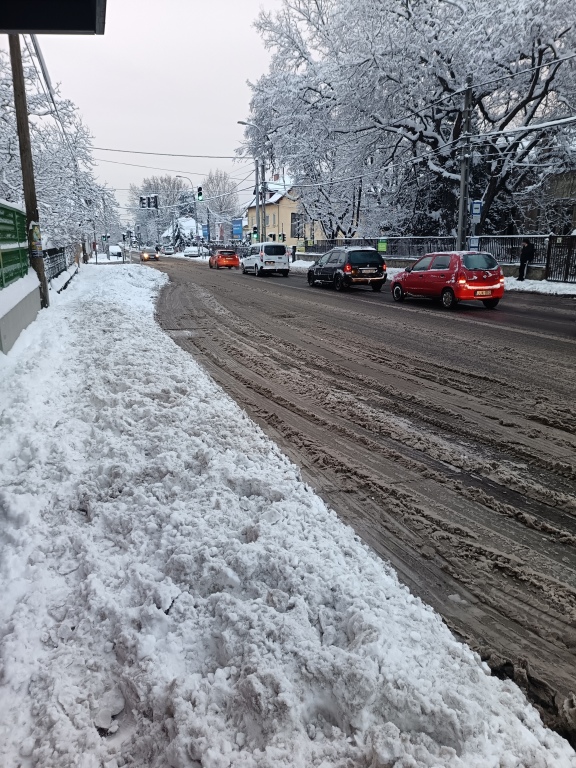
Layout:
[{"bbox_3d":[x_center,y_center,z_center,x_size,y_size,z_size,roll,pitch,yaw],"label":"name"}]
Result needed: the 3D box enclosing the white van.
[{"bbox_3d":[-1.403,-7.382,31.587,1.849,1.874,4.453,-5,15,-19],"label":"white van"}]

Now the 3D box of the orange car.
[{"bbox_3d":[-5.115,-9.979,42.765,1.815,1.473,4.340,-5,15,-17],"label":"orange car"}]

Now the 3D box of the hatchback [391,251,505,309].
[{"bbox_3d":[4.299,-2.961,14.839,1.468,1.463,3.479,-5,15,-19],"label":"hatchback"}]

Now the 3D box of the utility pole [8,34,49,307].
[{"bbox_3d":[-5.807,-5.437,11.800,0.280,7.400,0.280,-5,15,-18],"label":"utility pole"}]

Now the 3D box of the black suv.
[{"bbox_3d":[2.215,-4.574,21.003,1.774,1.575,4.464,-4,15,-17],"label":"black suv"}]

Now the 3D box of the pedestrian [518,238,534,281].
[{"bbox_3d":[10.016,-5.258,22.388,0.550,1.740,0.500,-5,15,-18],"label":"pedestrian"}]

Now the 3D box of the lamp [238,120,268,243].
[{"bbox_3d":[-2.860,-14.596,41.362,2.300,10.913,0.350,-5,15,-18],"label":"lamp"}]

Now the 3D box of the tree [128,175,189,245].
[{"bbox_3d":[-23.507,-30.881,98.446,11.300,14.733,11.300,0,14,0],"label":"tree"}]

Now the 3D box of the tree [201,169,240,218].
[{"bbox_3d":[-10.596,-26.710,84.027,6.200,13.657,6.200,0,14,0],"label":"tree"}]

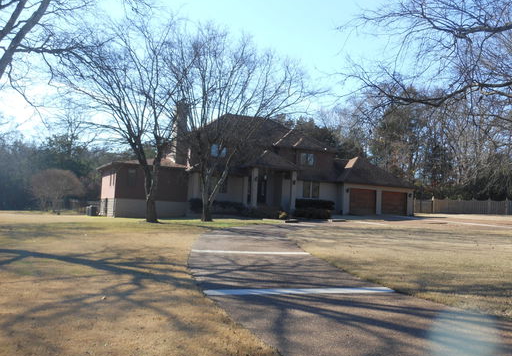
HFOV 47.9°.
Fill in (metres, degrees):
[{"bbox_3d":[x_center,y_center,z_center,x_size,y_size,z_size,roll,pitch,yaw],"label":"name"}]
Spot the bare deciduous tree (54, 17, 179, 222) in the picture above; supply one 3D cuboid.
[{"bbox_3d":[-8.924,-3.742,36.900,7.600,13.000,7.800,2,-3,0],"label":"bare deciduous tree"}]

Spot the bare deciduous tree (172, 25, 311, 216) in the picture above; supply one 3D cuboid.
[{"bbox_3d":[-0.950,-3.637,37.800,9.000,12.500,8.600,2,-3,0],"label":"bare deciduous tree"}]

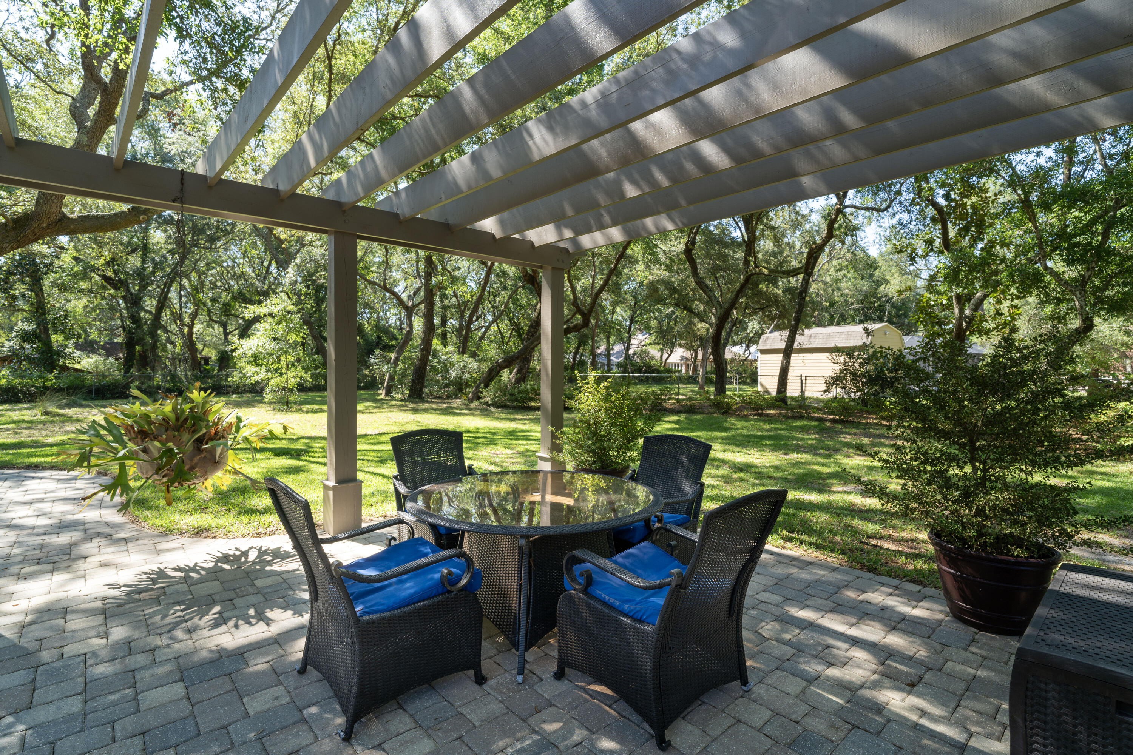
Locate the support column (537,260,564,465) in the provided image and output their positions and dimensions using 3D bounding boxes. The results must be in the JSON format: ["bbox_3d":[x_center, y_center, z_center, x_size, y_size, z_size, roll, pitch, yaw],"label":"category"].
[{"bbox_3d":[-0.160,0.045,5.690,0.250,2.530,0.250,0,0,-43],"label":"support column"}]

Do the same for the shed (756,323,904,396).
[{"bbox_3d":[14.250,-0.820,27.400,3.900,3.850,5.900,0,0,-36],"label":"shed"}]

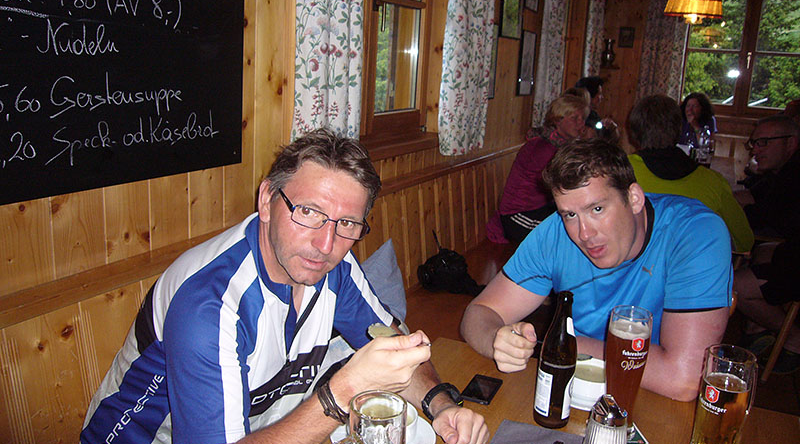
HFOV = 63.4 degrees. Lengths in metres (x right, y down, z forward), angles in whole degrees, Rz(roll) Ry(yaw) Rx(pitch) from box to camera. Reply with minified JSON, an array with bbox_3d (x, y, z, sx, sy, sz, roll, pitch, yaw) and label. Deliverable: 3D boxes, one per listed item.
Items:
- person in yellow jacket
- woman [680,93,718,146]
[{"bbox_3d":[1.092,0.165,2.677,0.560,1.360,0.780,10,15,25],"label":"person in yellow jacket"},{"bbox_3d":[2.345,-0.377,5.293,0.480,1.320,0.750,10,15,25],"label":"woman"}]

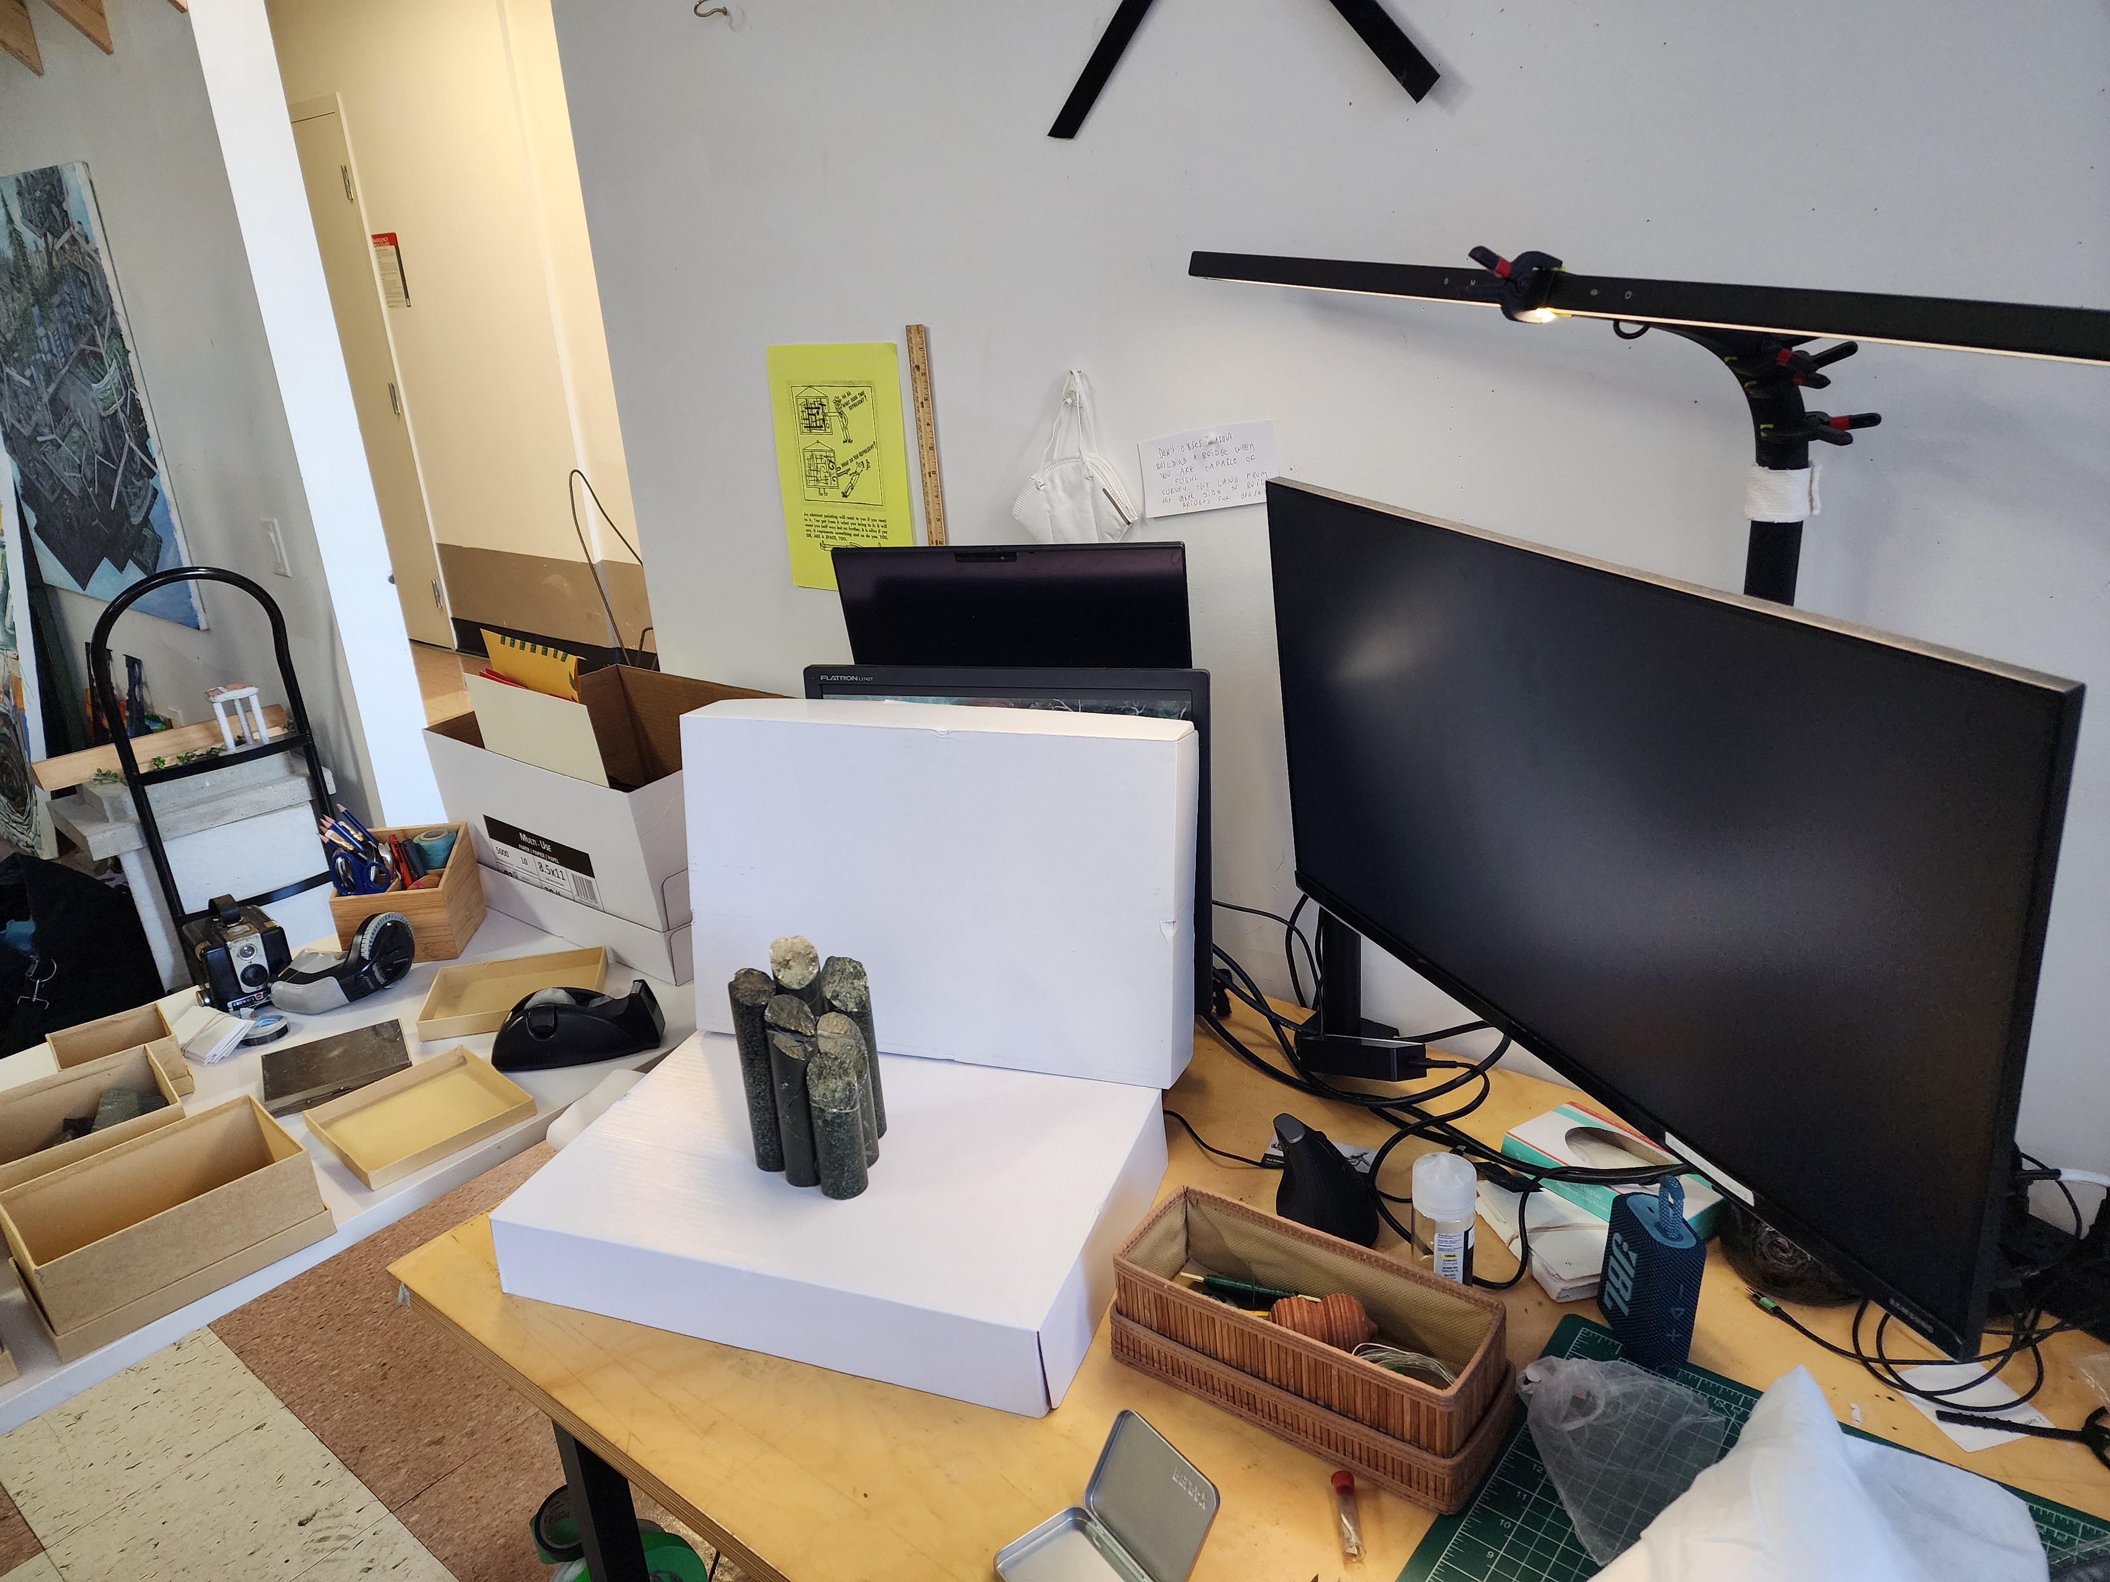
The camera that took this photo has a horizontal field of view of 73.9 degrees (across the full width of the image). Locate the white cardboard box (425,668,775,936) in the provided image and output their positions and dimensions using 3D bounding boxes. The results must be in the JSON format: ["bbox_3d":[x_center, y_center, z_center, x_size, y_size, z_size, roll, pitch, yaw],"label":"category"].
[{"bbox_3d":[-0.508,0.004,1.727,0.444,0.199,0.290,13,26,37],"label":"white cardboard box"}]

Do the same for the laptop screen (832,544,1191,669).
[{"bbox_3d":[-0.035,-0.128,1.345,0.350,0.225,0.012,3,28,19],"label":"laptop screen"}]

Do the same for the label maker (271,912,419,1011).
[{"bbox_3d":[-0.767,0.179,1.511,0.145,0.078,0.088,-11,20,-19],"label":"label maker"}]

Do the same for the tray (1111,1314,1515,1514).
[{"bbox_3d":[0.166,0.377,0.928,0.249,0.040,0.106,10,24,36],"label":"tray"}]

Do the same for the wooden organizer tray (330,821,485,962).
[{"bbox_3d":[-0.743,0.120,1.620,0.123,0.117,0.133,-5,19,-3],"label":"wooden organizer tray"}]

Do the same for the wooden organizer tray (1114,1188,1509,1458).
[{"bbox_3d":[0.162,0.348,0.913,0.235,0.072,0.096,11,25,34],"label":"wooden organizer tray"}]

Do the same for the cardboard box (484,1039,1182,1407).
[{"bbox_3d":[-0.166,0.320,1.122,0.448,0.070,0.293,3,20,20],"label":"cardboard box"}]

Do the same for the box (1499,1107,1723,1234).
[{"bbox_3d":[0.441,0.302,1.098,0.074,0.031,0.153,-16,23,-29],"label":"box"}]

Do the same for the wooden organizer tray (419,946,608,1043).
[{"bbox_3d":[-0.577,0.216,1.509,0.176,0.020,0.127,-7,20,-9],"label":"wooden organizer tray"}]

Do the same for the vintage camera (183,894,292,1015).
[{"bbox_3d":[-0.908,0.175,1.548,0.088,0.109,0.096,-21,26,-39],"label":"vintage camera"}]

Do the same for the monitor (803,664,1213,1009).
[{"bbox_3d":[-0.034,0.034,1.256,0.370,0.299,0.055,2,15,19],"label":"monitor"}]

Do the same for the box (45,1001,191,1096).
[{"bbox_3d":[-0.886,0.260,1.329,0.096,0.061,0.104,-19,23,-36],"label":"box"}]

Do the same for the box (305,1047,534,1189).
[{"bbox_3d":[-0.584,0.298,1.294,0.150,0.017,0.149,15,27,41],"label":"box"}]

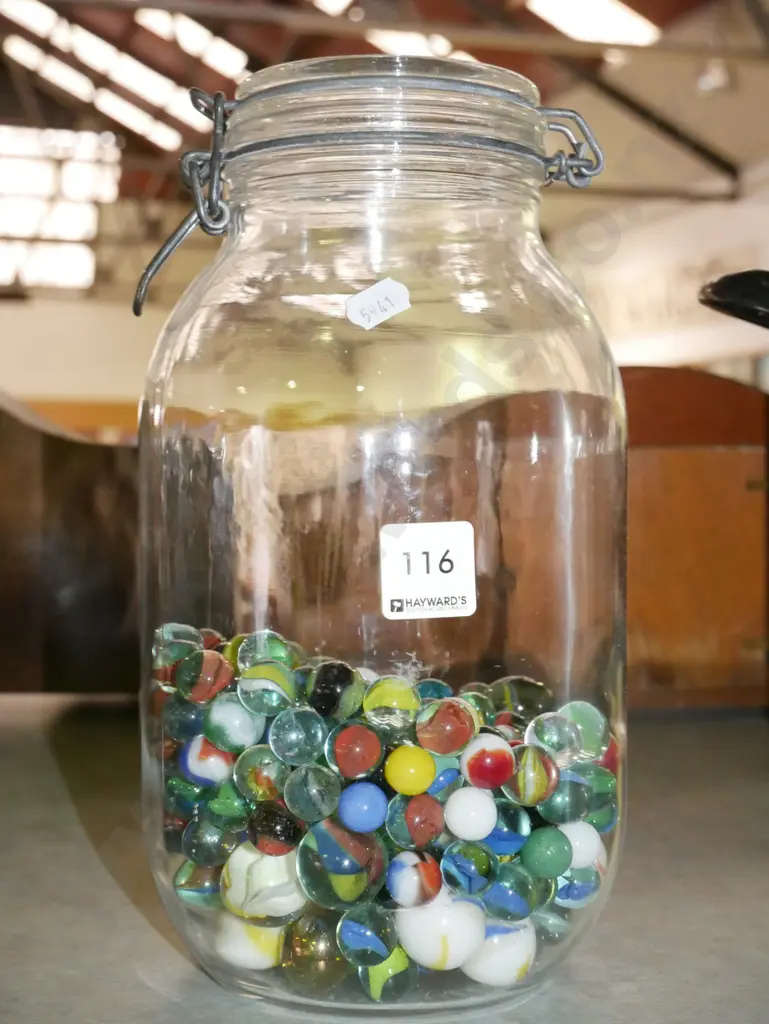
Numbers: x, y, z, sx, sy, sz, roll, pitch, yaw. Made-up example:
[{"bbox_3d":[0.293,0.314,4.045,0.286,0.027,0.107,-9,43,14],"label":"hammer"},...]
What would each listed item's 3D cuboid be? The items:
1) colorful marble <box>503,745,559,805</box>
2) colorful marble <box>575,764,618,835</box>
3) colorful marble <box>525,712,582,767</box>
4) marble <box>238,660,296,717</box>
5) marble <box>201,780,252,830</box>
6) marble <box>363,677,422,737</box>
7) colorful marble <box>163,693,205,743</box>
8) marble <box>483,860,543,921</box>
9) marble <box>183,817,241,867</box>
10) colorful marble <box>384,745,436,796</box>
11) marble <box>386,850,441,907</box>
[{"bbox_3d":[0.041,0.074,0.417,0.017,0.017,0.017,0,5,0],"label":"colorful marble"},{"bbox_3d":[0.061,0.087,0.451,0.021,0.021,0.021,0,5,0],"label":"colorful marble"},{"bbox_3d":[0.048,0.065,0.418,0.016,0.016,0.016,0,5,0],"label":"colorful marble"},{"bbox_3d":[-0.033,0.049,0.411,0.016,0.016,0.016,0,5,0],"label":"marble"},{"bbox_3d":[-0.047,0.088,0.443,0.016,0.016,0.016,0,6,0],"label":"marble"},{"bbox_3d":[0.002,0.053,0.403,0.016,0.016,0.016,0,5,0],"label":"marble"},{"bbox_3d":[-0.059,0.062,0.444,0.016,0.016,0.016,1,4,0],"label":"colorful marble"},{"bbox_3d":[0.035,0.105,0.410,0.016,0.016,0.016,0,5,0],"label":"marble"},{"bbox_3d":[-0.050,0.094,0.424,0.016,0.016,0.016,1,4,0],"label":"marble"},{"bbox_3d":[0.007,0.070,0.399,0.014,0.014,0.014,0,5,0],"label":"colorful marble"},{"bbox_3d":[0.008,0.103,0.414,0.016,0.016,0.016,0,5,0],"label":"marble"}]

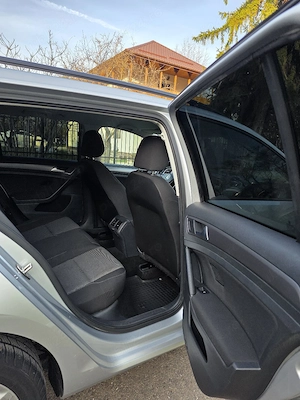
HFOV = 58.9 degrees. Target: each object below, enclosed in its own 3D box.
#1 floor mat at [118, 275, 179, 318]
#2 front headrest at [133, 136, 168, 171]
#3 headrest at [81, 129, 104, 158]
[{"bbox_3d":[-0.048,0.602,1.773,0.460,0.030,0.460,-3,12,-31],"label":"floor mat"},{"bbox_3d":[0.012,-0.282,1.614,0.120,0.200,0.265,-9,14,-30],"label":"front headrest"},{"bbox_3d":[-0.460,-0.448,2.136,0.120,0.200,0.265,-9,14,-30],"label":"headrest"}]

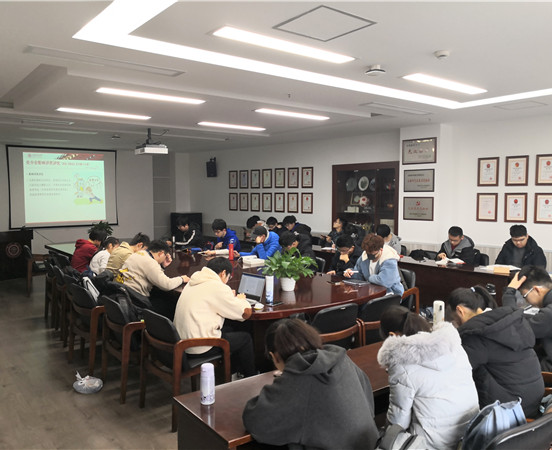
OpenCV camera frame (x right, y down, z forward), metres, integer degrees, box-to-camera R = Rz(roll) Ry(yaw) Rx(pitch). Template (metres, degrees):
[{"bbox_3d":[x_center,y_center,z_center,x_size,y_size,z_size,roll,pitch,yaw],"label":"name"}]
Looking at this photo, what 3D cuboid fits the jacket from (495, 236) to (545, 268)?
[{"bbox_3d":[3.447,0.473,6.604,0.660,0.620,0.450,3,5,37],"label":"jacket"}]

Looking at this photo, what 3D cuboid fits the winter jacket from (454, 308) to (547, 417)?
[{"bbox_3d":[1.216,0.750,2.570,0.500,0.600,0.480,-4,6,-40],"label":"winter jacket"}]

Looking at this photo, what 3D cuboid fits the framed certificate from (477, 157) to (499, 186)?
[{"bbox_3d":[2.984,-0.741,6.567,0.025,0.402,0.293,-4,6,-43],"label":"framed certificate"}]

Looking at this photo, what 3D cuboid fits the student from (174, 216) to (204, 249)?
[{"bbox_3d":[-1.679,0.486,8.554,0.780,1.250,0.550,-4,5,-41],"label":"student"}]

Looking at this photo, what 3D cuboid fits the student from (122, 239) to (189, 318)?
[{"bbox_3d":[-1.222,0.750,4.734,0.850,1.200,0.550,-4,5,-38],"label":"student"}]

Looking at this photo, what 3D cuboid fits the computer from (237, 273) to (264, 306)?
[{"bbox_3d":[-0.301,0.538,3.981,0.280,0.220,0.345,-4,5,-38],"label":"computer"}]

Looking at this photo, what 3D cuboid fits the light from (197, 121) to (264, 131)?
[{"bbox_3d":[-0.667,-1.585,7.462,1.220,0.080,0.200,-4,5,-38],"label":"light"}]

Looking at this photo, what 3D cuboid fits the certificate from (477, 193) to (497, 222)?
[{"bbox_3d":[2.818,-0.234,6.250,0.025,0.375,0.270,-4,5,-44],"label":"certificate"}]

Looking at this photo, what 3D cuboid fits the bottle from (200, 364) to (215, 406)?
[{"bbox_3d":[-0.301,0.694,2.062,0.066,0.184,0.066,0,4,0],"label":"bottle"}]

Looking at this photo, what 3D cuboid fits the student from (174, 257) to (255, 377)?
[{"bbox_3d":[-0.478,0.824,3.847,0.840,1.180,0.560,-4,5,-38],"label":"student"}]

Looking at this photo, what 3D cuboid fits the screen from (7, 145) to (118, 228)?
[{"bbox_3d":[-4.406,-0.778,9.853,2.147,1.638,0.050,-4,5,-38],"label":"screen"}]

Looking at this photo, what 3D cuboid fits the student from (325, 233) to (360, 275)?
[{"bbox_3d":[0.801,0.704,5.592,0.550,1.220,0.780,3,5,33],"label":"student"}]

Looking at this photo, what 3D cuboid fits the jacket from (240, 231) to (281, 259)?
[{"bbox_3d":[-0.196,0.406,6.653,0.570,0.620,0.620,-4,5,-38],"label":"jacket"}]

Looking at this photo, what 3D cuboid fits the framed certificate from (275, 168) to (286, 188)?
[{"bbox_3d":[0.103,-1.100,11.070,0.030,0.460,0.338,-4,5,-44],"label":"framed certificate"}]

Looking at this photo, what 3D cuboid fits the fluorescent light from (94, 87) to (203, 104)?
[{"bbox_3d":[-1.331,-1.428,5.115,1.200,0.080,0.200,-4,5,-38],"label":"fluorescent light"}]

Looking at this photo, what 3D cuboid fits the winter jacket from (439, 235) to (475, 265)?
[{"bbox_3d":[2.562,0.414,6.603,0.430,0.610,0.510,-4,5,-38],"label":"winter jacket"}]

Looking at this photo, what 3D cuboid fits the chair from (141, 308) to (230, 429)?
[{"bbox_3d":[-0.709,1.046,3.651,0.550,0.810,0.560,-4,5,-44],"label":"chair"}]

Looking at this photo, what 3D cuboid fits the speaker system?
[{"bbox_3d":[-1.709,-1.525,12.518,0.270,0.450,0.270,0,4,6],"label":"speaker system"}]

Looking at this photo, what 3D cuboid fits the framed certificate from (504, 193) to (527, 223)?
[{"bbox_3d":[3.371,-0.237,6.586,0.030,0.411,0.309,-4,5,-38],"label":"framed certificate"}]

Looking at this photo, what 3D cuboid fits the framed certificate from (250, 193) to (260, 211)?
[{"bbox_3d":[-0.509,-0.564,11.731,0.030,0.460,0.338,-4,5,-44],"label":"framed certificate"}]

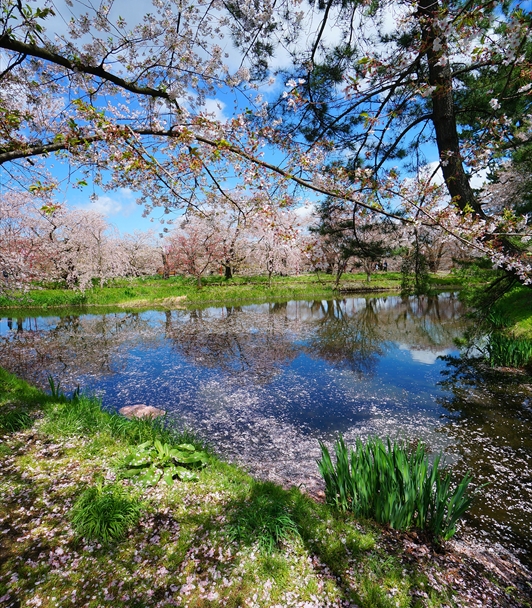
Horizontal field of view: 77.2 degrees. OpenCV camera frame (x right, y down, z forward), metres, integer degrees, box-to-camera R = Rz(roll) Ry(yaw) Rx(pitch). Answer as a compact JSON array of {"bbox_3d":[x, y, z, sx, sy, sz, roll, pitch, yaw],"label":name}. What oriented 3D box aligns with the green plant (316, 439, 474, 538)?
[{"bbox_3d":[0.840,1.144,2.194,0.850,0.500,0.420,3,8,24],"label":"green plant"}]

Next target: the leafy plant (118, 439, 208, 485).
[{"bbox_3d":[-0.760,1.125,2.434,0.600,0.180,0.500,0,7,0],"label":"leafy plant"}]

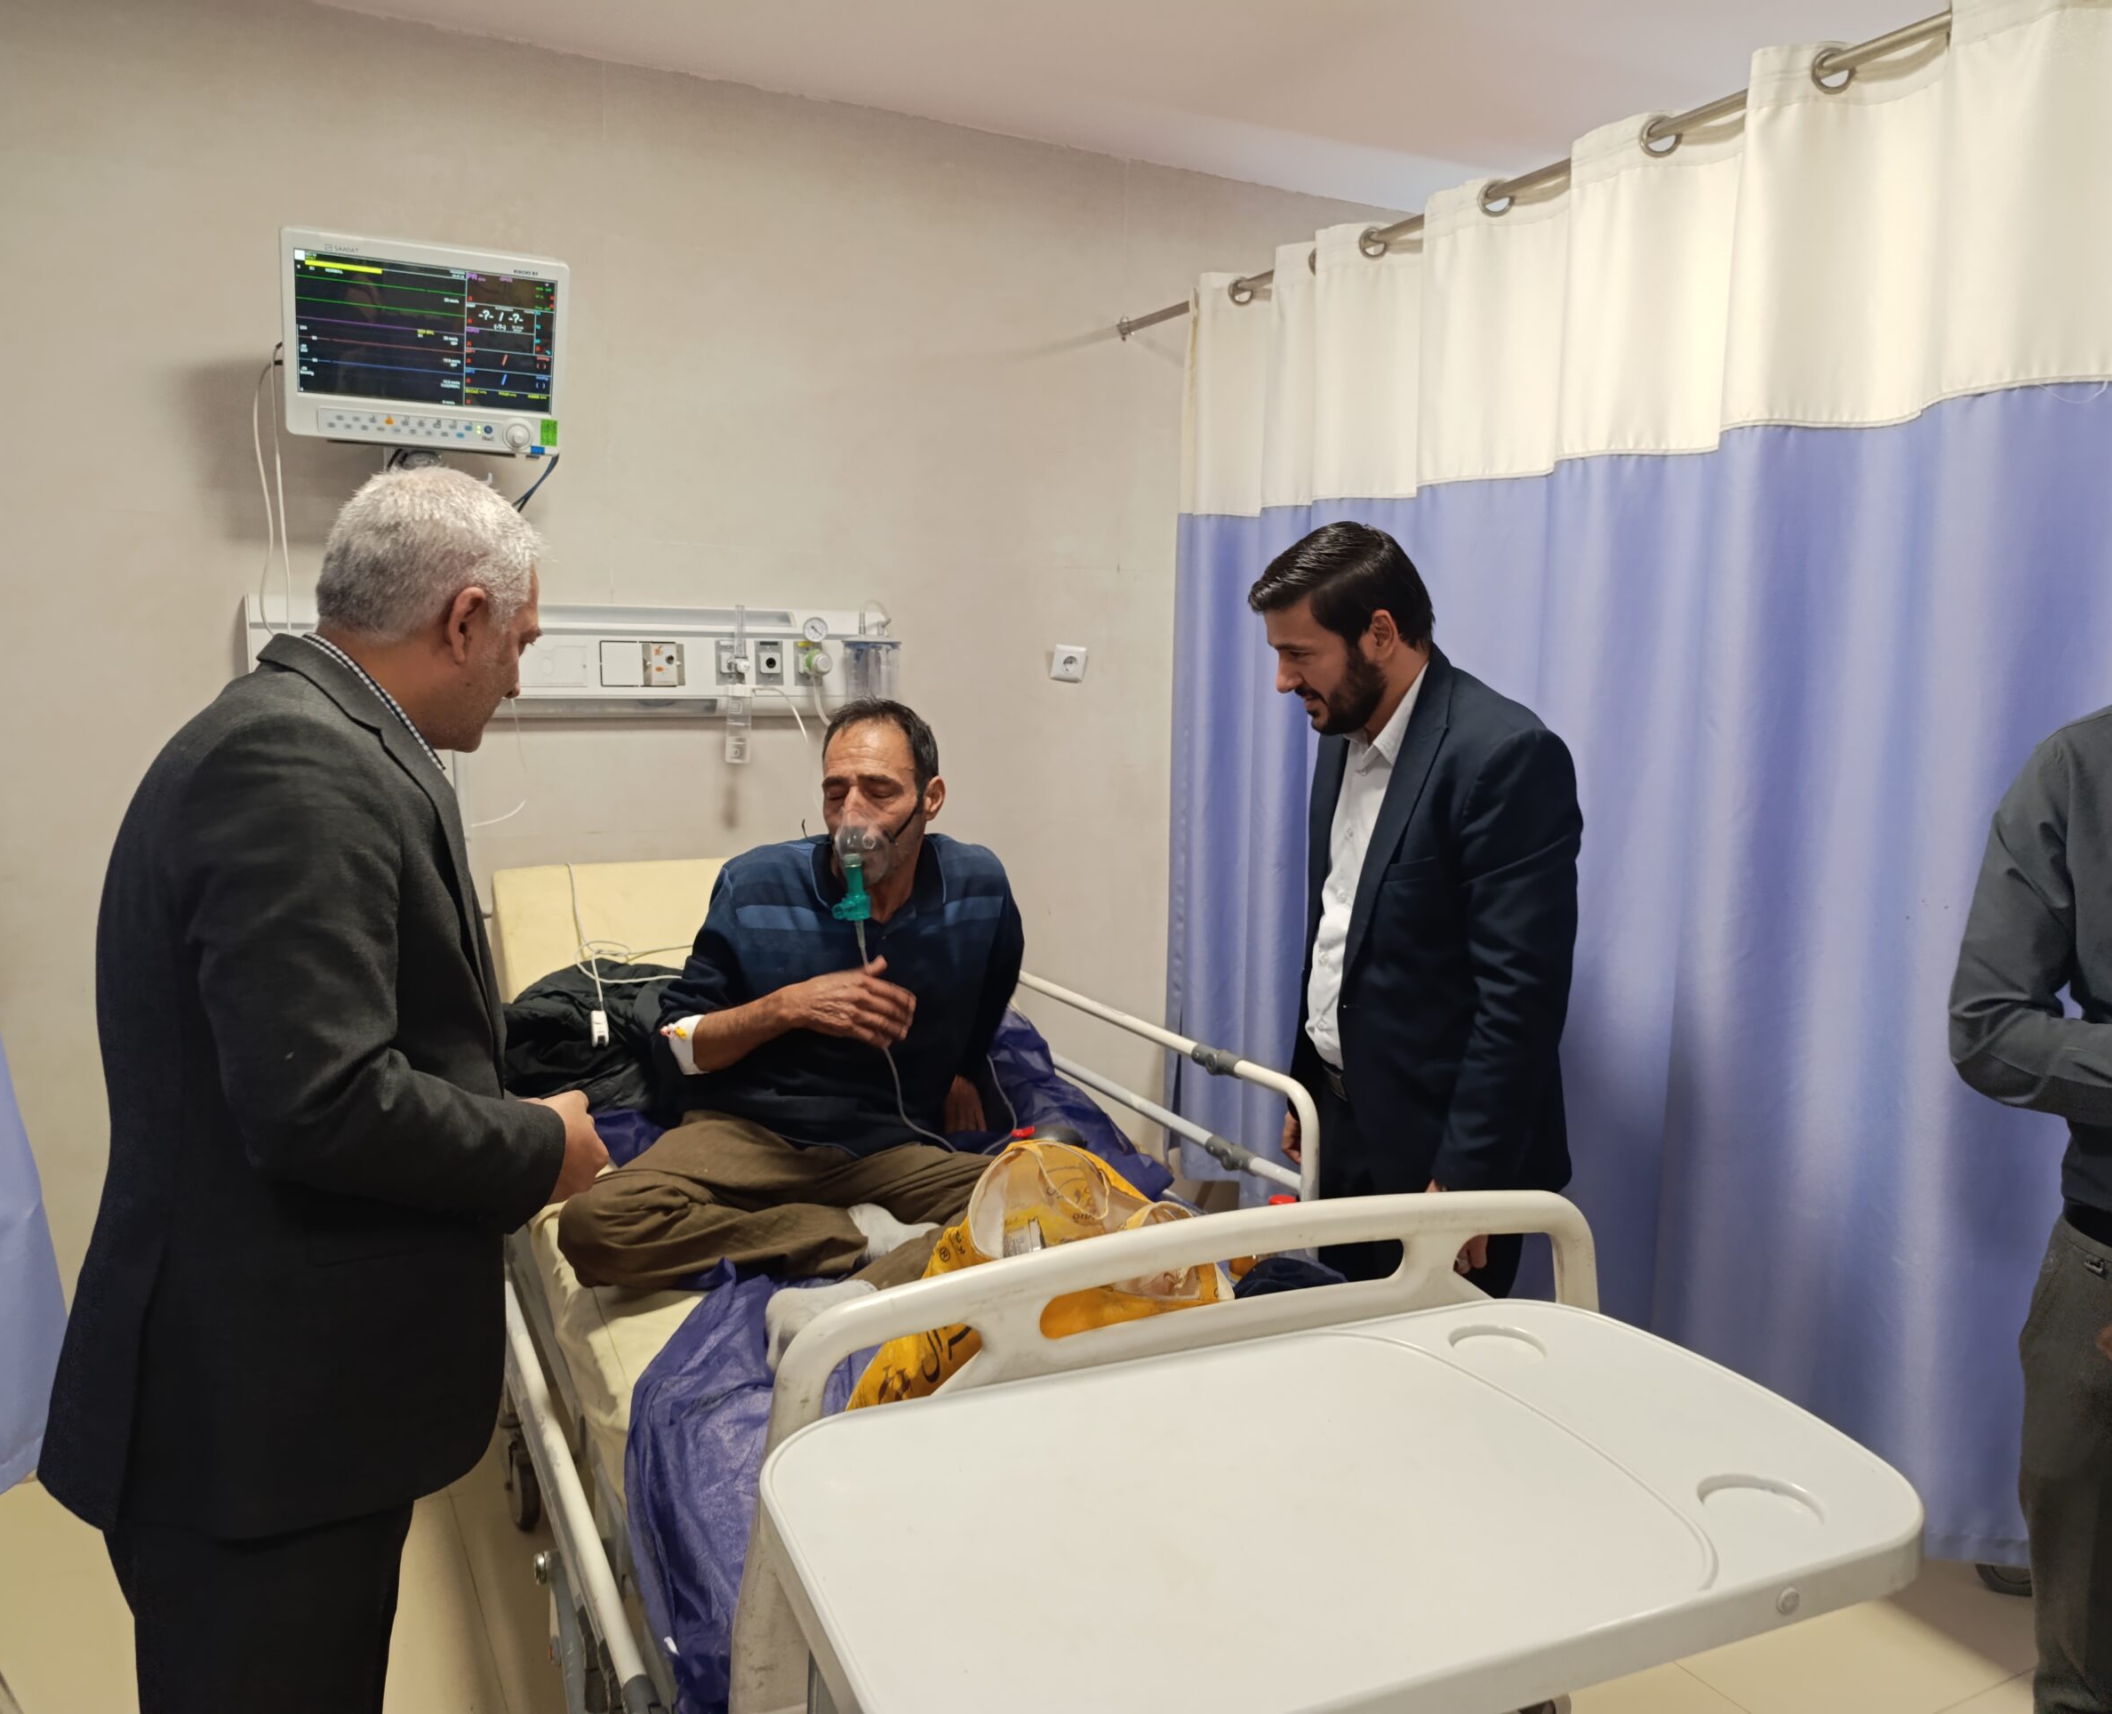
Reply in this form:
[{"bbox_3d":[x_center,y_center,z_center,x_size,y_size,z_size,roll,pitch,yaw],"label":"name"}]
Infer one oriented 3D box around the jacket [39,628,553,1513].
[{"bbox_3d":[-0.690,0.166,1.390,0.430,0.745,0.510,-5,9,-36],"label":"jacket"}]

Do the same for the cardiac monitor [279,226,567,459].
[{"bbox_3d":[-0.975,-0.797,2.335,0.396,0.297,0.140,-5,33,-31],"label":"cardiac monitor"}]

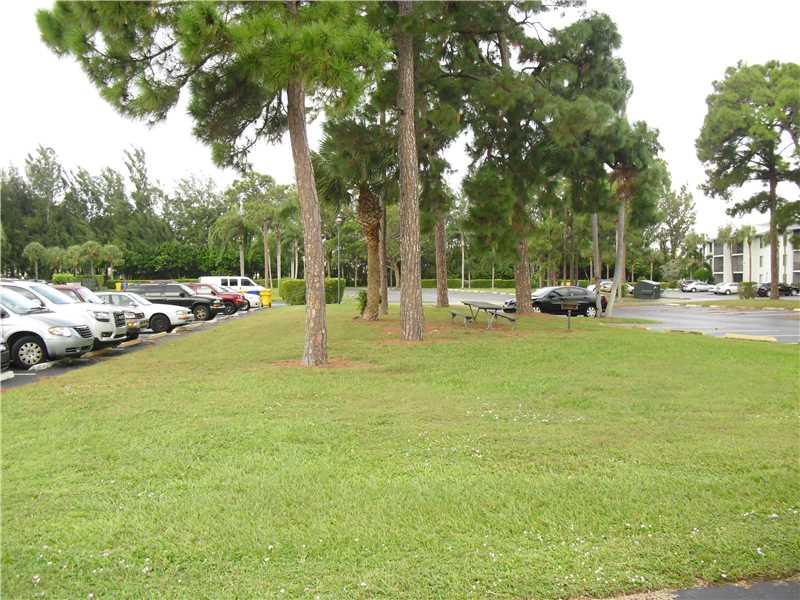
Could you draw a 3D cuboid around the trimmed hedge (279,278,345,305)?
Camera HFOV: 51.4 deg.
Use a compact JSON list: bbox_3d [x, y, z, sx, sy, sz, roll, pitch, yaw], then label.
[{"bbox_3d":[-6.500,-0.600,61.500,4.700,1.880,2.000,0,1,0],"label":"trimmed hedge"}]

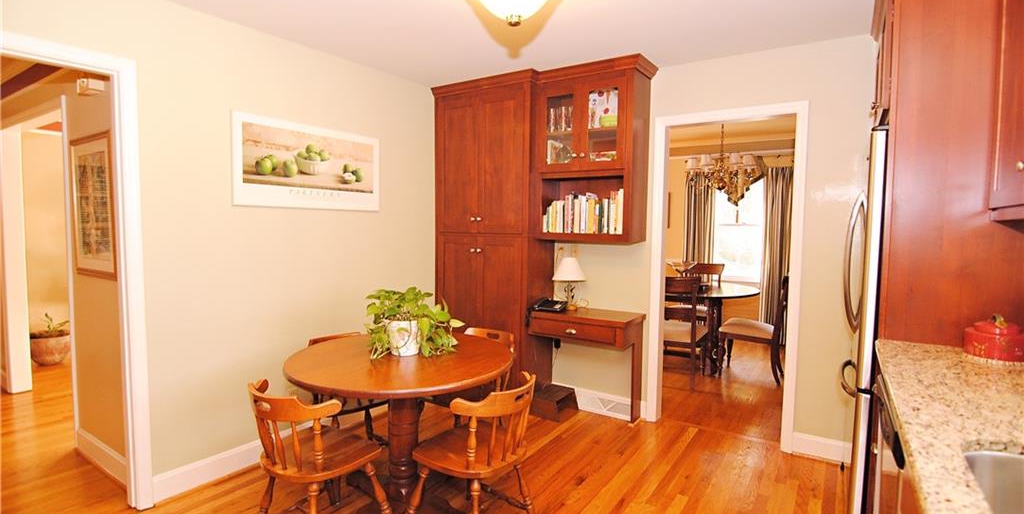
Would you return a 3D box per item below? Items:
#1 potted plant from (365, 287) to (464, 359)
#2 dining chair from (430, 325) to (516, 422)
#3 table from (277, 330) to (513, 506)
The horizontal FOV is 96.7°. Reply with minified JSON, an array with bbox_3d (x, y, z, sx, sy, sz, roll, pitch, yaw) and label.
[{"bbox_3d":[-0.469,0.302,2.214,0.440,0.330,0.390,0,4,0],"label":"potted plant"},{"bbox_3d":[-0.259,0.818,2.562,0.520,0.750,0.500,3,4,36],"label":"dining chair"},{"bbox_3d":[-0.533,0.839,2.245,1.050,0.745,1.050,3,4,36],"label":"table"}]

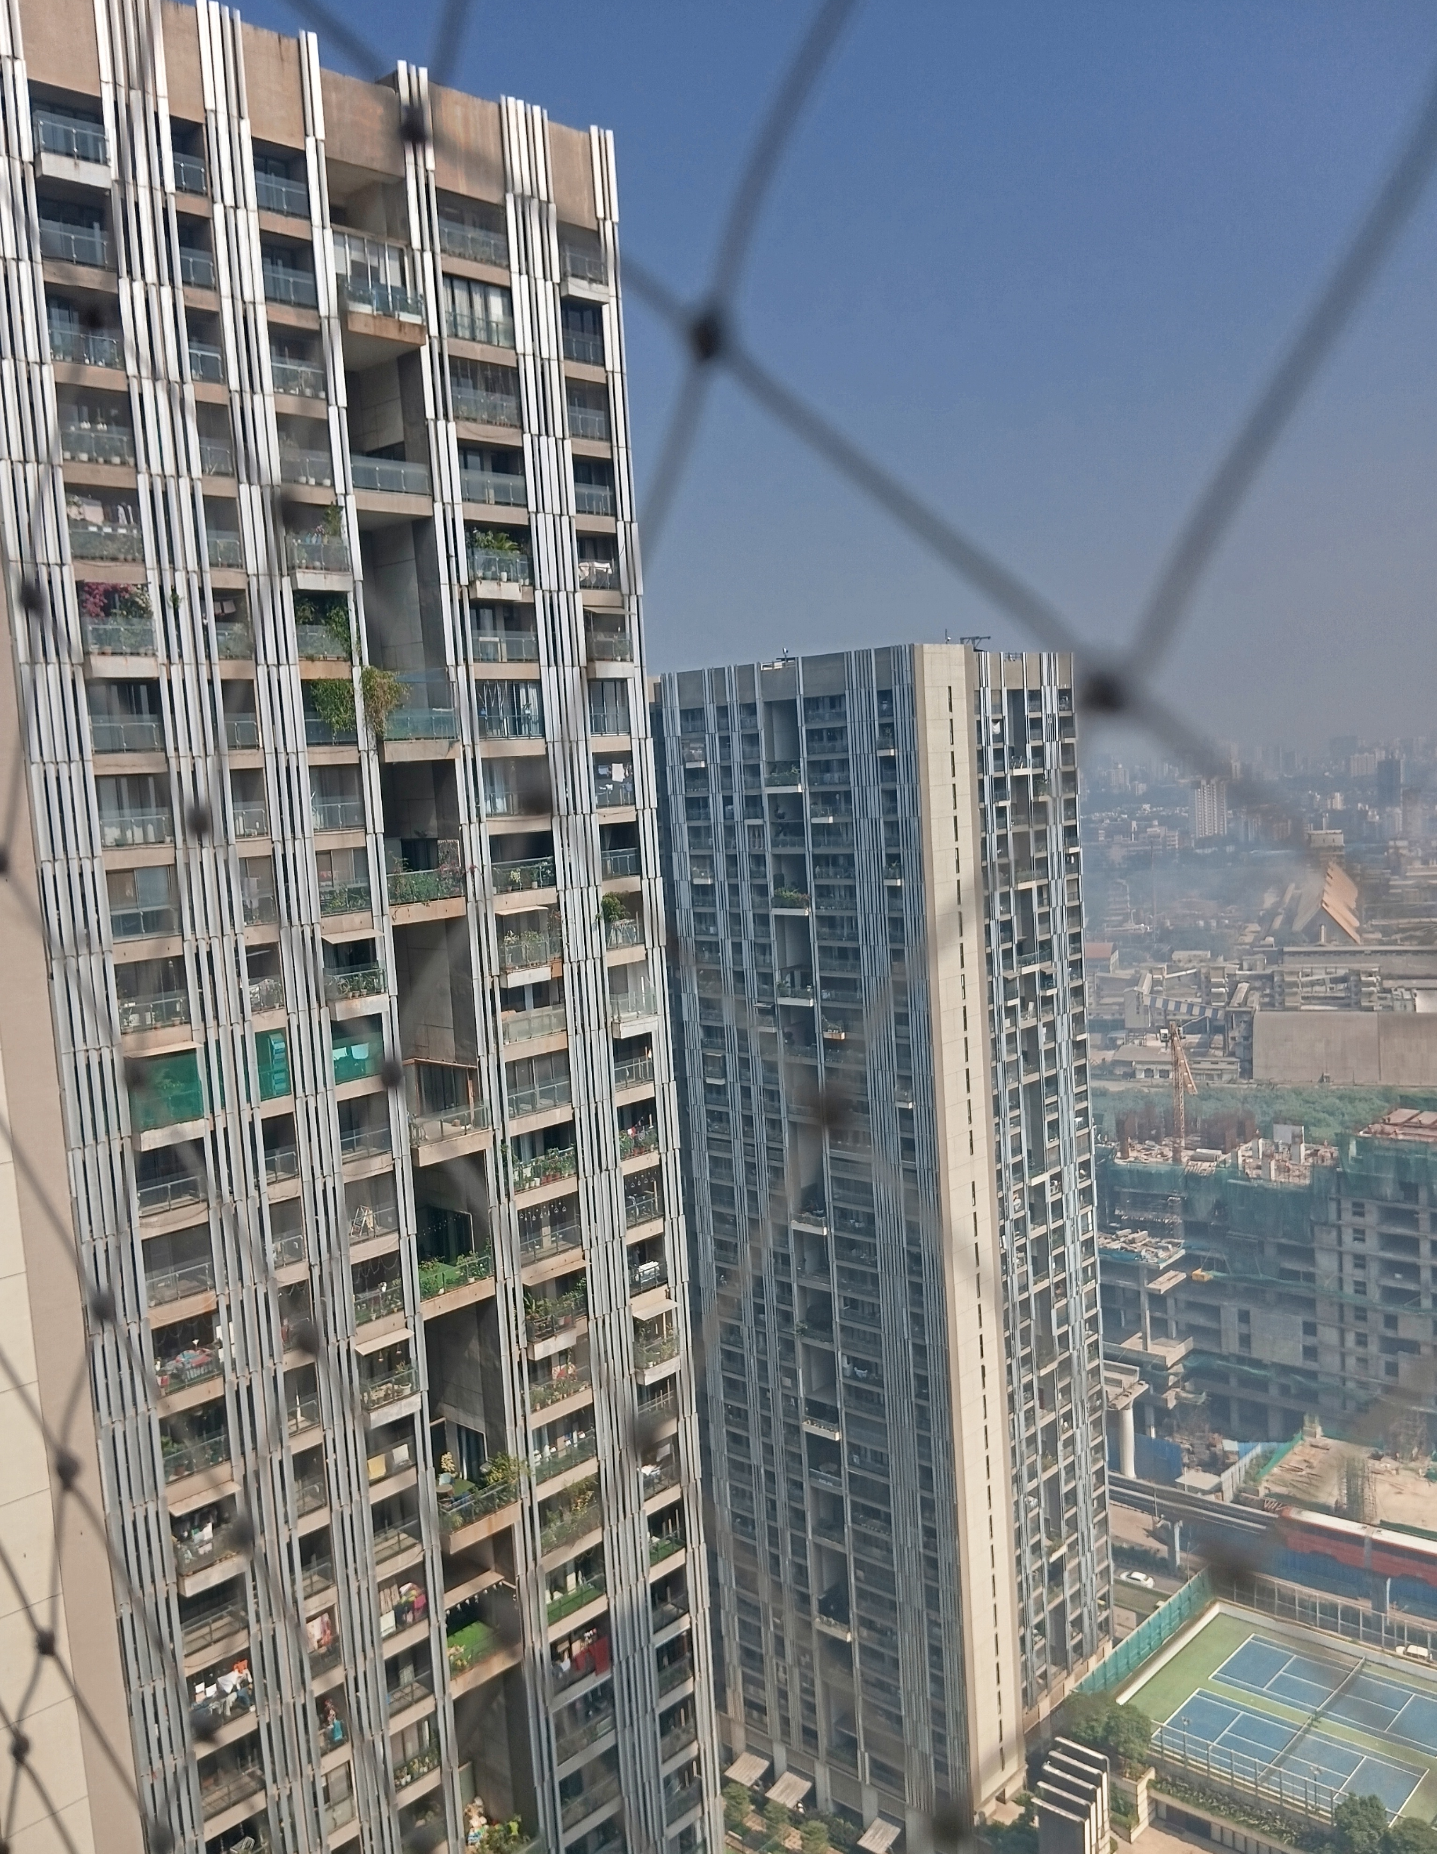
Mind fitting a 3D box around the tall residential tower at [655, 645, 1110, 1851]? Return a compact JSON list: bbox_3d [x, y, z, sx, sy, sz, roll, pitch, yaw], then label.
[{"bbox_3d":[20.809,30.535,167.626,34.270,117.114,36.356,2,8,43],"label":"tall residential tower"}]

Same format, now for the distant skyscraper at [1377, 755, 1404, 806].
[{"bbox_3d":[902.295,-189.800,2076.184,36.000,79.500,30.000,-1,6,24],"label":"distant skyscraper"}]

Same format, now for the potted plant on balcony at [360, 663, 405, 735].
[{"bbox_3d":[-12.132,-8.123,55.512,1.050,2.500,1.600,2,8,43],"label":"potted plant on balcony"}]

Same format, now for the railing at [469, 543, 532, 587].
[{"bbox_3d":[-8.273,-13.835,59.503,0.550,1.160,3.080,2,8,43],"label":"railing"}]

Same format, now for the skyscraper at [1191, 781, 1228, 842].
[{"bbox_3d":[478.281,-105.501,1506.424,33.000,74.500,26.000,-2,6,18],"label":"skyscraper"}]

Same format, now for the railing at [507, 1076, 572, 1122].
[{"bbox_3d":[-7.146,6.805,61.751,0.150,1.140,3.250,2,8,43],"label":"railing"}]

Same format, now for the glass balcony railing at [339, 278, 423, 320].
[{"bbox_3d":[-11.991,-22.253,55.284,0.460,1.140,3.350,2,8,43],"label":"glass balcony railing"}]

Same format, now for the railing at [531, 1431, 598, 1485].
[{"bbox_3d":[-6.238,21.651,63.156,0.150,1.160,3.270,2,8,43],"label":"railing"}]

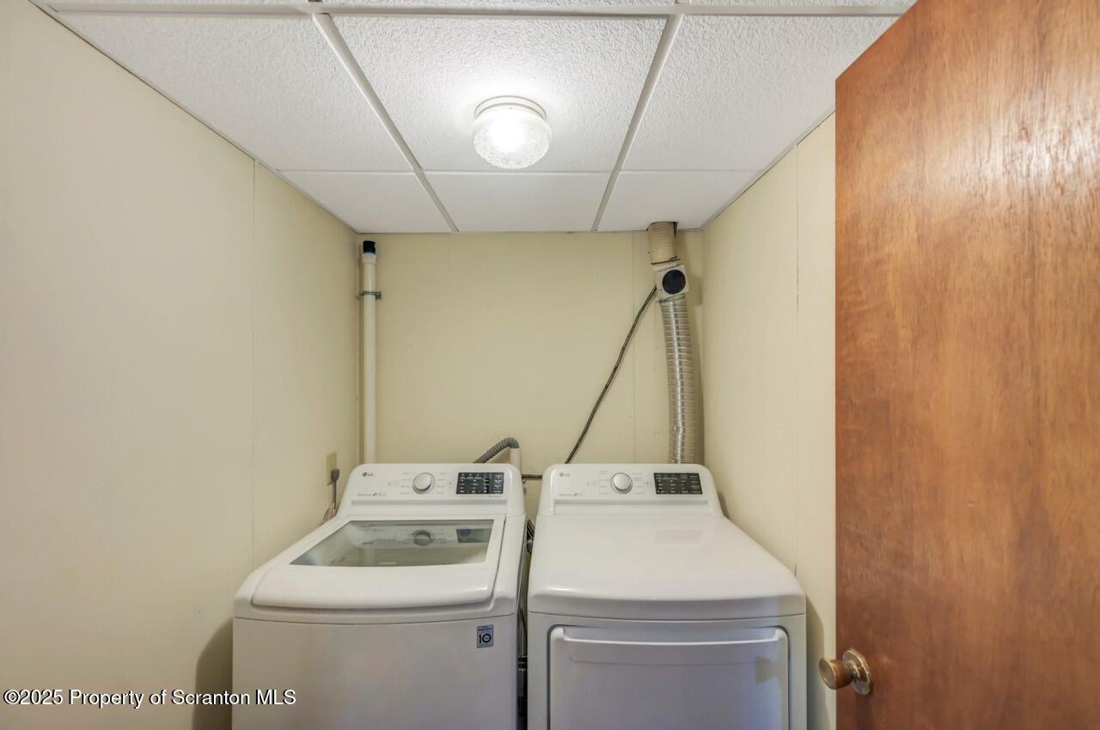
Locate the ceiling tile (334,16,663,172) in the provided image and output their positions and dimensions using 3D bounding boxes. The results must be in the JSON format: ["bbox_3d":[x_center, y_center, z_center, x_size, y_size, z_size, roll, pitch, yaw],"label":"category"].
[{"bbox_3d":[-0.094,-0.605,1.023,0.590,0.020,0.590,0,0,0],"label":"ceiling tile"}]

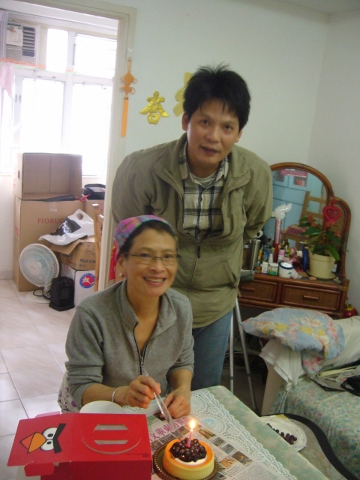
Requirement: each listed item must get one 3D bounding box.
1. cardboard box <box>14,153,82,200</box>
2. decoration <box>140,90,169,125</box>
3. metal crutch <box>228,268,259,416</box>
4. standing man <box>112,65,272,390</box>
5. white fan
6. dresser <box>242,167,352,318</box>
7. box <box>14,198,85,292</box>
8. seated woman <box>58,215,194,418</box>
[{"bbox_3d":[-1.157,-0.568,4.258,0.500,0.390,0.350,-1,14,-29],"label":"cardboard box"},{"bbox_3d":[-0.139,-0.746,2.732,0.172,0.188,0.020,-1,14,-29],"label":"decoration"},{"bbox_3d":[0.345,0.539,2.577,0.190,0.880,0.170,4,16,12],"label":"metal crutch"},{"bbox_3d":[0.030,0.265,1.720,0.550,1.670,0.460,5,12,-5],"label":"standing man"},{"bbox_3d":[-1.146,0.258,4.030,0.370,0.480,0.280,10,13,18],"label":"white fan"},{"bbox_3d":[0.597,0.236,2.860,0.710,1.370,0.430,8,12,11],"label":"dresser"},{"bbox_3d":[-1.180,0.017,4.369,0.540,0.800,0.310,-1,14,-29],"label":"box"},{"bbox_3d":[-0.145,0.522,1.470,0.460,1.240,0.660,2,13,-18],"label":"seated woman"}]

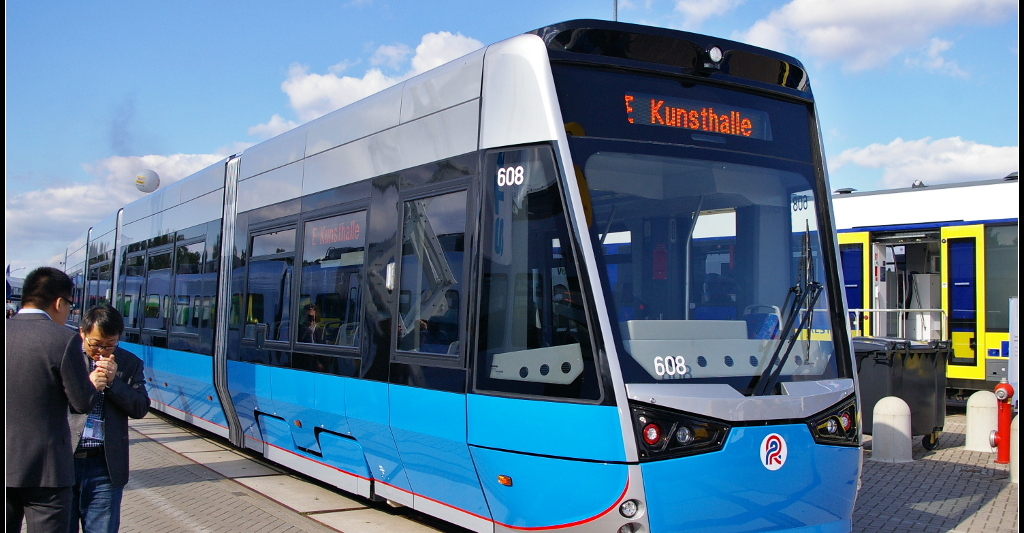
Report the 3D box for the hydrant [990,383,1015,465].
[{"bbox_3d":[5.548,1.747,11.569,0.280,0.930,0.260,2,-3,-17],"label":"hydrant"}]

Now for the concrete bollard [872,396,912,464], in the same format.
[{"bbox_3d":[4.291,1.832,11.535,0.430,0.710,0.430,3,-4,-32],"label":"concrete bollard"}]

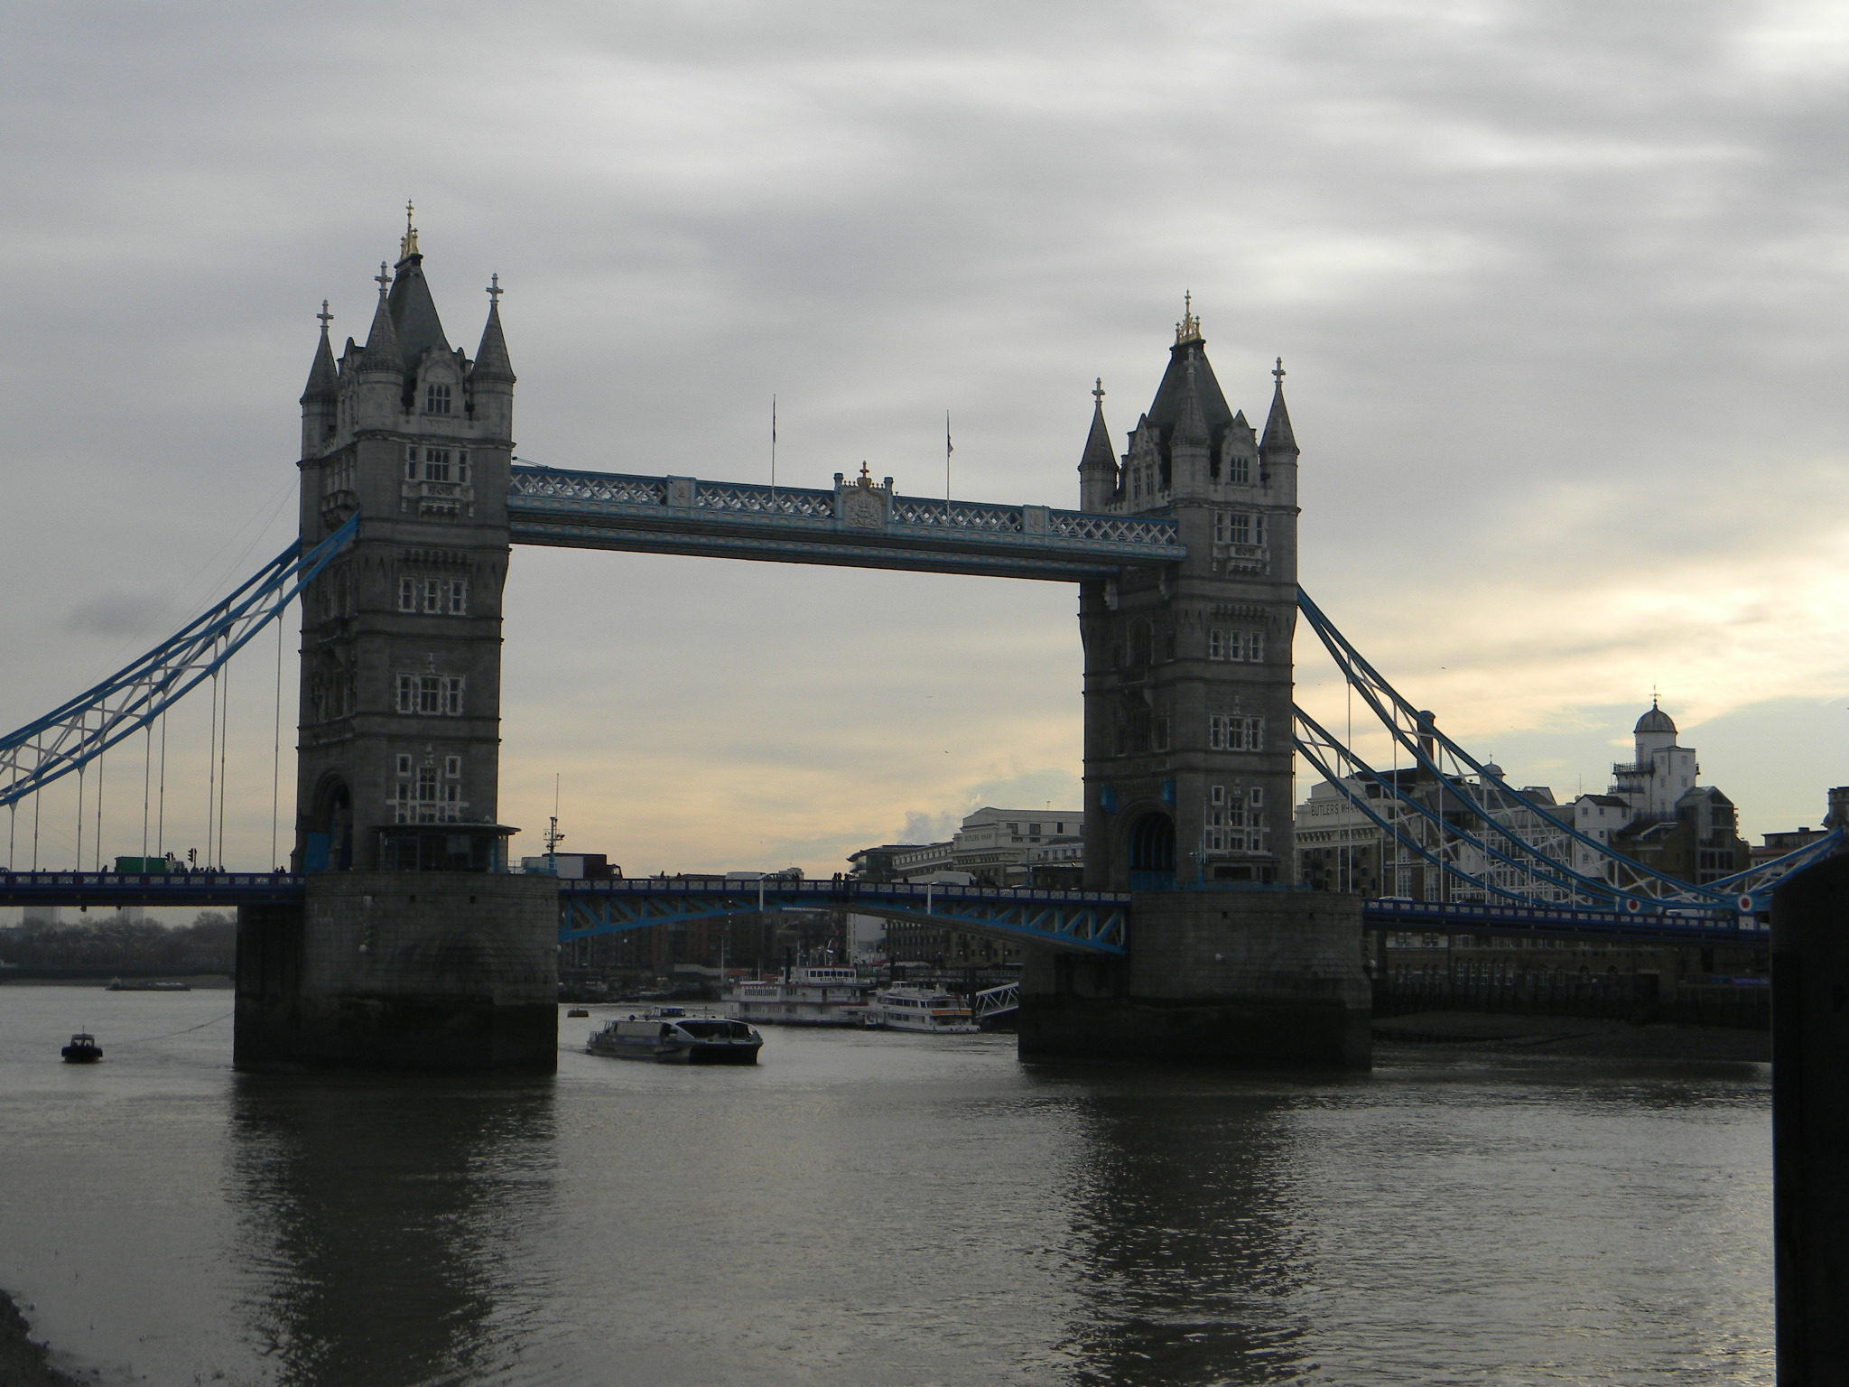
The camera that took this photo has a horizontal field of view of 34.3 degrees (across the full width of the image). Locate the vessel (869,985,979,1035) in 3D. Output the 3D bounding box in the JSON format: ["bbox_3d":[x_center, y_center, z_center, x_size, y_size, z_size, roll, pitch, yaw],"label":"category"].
[{"bbox_3d":[-0.300,44.181,421.678,6.500,6.900,27.000,3,-6,-26],"label":"vessel"}]

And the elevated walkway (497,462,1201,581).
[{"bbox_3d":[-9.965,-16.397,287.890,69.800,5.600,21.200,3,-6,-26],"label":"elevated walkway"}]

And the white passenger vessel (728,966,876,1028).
[{"bbox_3d":[-18.947,45.671,454.272,8.500,9.300,38.000,3,-6,-26],"label":"white passenger vessel"}]

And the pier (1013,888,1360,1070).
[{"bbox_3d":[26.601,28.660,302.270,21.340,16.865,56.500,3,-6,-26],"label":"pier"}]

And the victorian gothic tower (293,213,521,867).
[{"bbox_3d":[-46.889,-13.888,269.374,14.200,61.107,22.600,3,-6,-26],"label":"victorian gothic tower"}]

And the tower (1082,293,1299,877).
[{"bbox_3d":[26.893,-10.178,305.647,14.200,61.107,22.600,3,-6,-26],"label":"tower"}]

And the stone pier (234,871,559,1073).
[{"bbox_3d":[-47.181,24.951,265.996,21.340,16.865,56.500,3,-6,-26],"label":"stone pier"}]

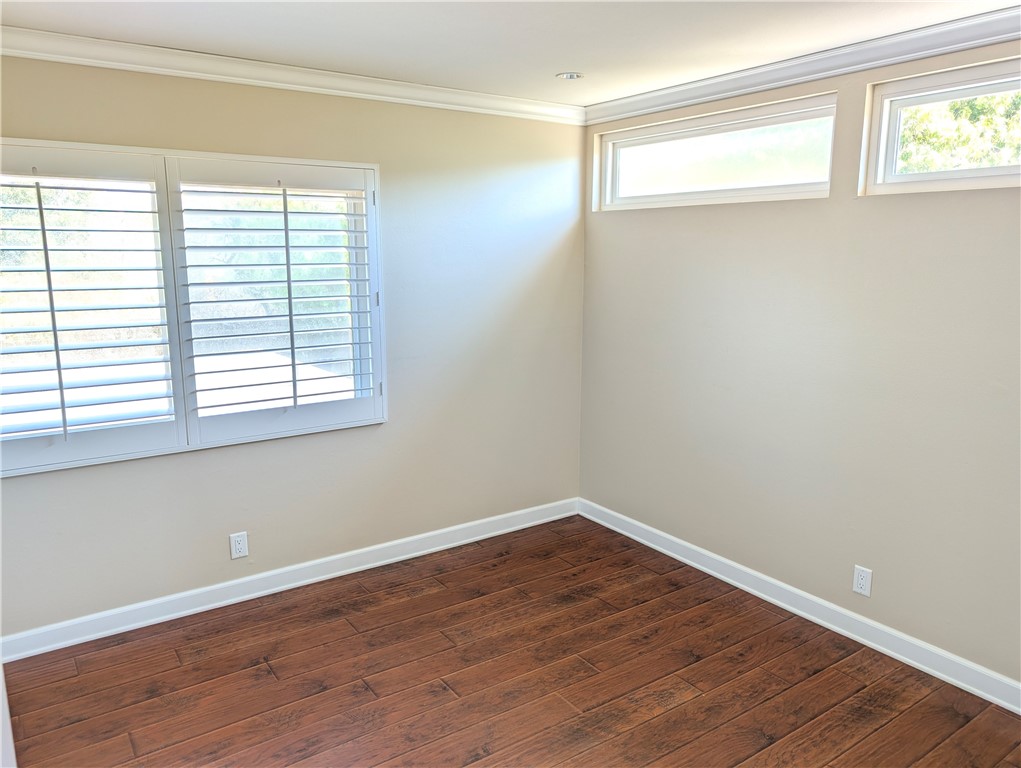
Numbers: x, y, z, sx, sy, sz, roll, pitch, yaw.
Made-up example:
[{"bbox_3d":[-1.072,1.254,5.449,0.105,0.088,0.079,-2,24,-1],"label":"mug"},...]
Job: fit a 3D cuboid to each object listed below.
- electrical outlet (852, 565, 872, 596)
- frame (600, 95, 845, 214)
[{"bbox_3d":[1.427,0.801,2.873,0.010,0.116,0.072,-7,13,-34],"label":"electrical outlet"},{"bbox_3d":[0.899,-1.056,3.377,0.085,0.410,1.420,-7,13,-34],"label":"frame"}]

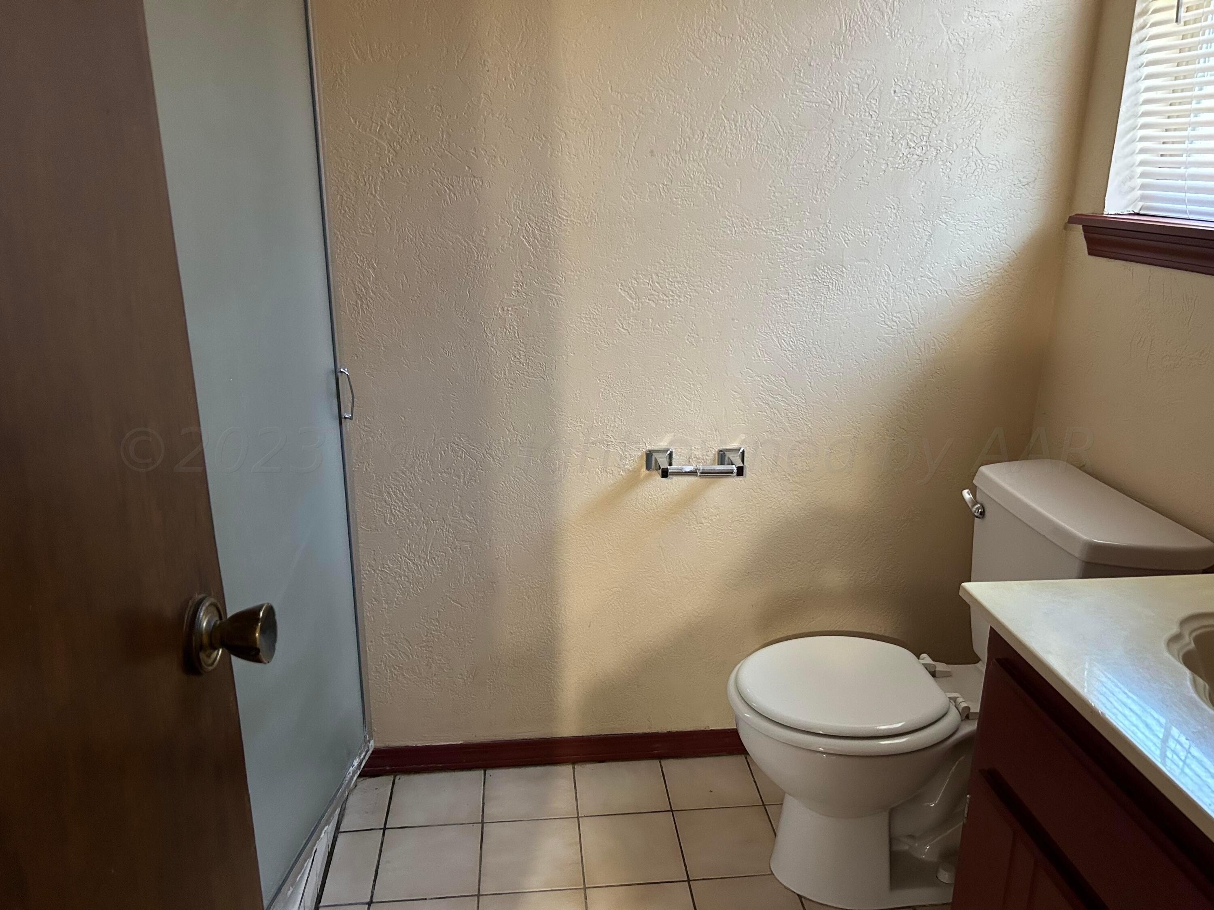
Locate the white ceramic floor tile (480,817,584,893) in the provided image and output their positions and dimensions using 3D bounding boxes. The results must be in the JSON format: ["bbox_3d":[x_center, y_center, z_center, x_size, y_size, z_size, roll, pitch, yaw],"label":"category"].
[{"bbox_3d":[-0.153,0.812,1.849,0.199,0.009,0.199,-1,18,-5],"label":"white ceramic floor tile"}]

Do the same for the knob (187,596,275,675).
[{"bbox_3d":[-0.328,0.157,0.801,0.060,0.065,0.065,0,17,-2],"label":"knob"}]

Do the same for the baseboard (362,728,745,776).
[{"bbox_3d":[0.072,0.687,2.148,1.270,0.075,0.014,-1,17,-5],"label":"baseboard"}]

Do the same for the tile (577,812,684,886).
[{"bbox_3d":[0.049,0.807,1.867,0.199,0.009,0.199,-1,18,-5],"label":"tile"}]

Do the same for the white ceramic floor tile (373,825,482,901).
[{"bbox_3d":[-0.356,0.818,1.830,0.199,0.009,0.199,-1,18,-5],"label":"white ceramic floor tile"}]

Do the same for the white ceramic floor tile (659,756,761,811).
[{"bbox_3d":[0.236,0.752,2.084,0.200,0.010,0.179,-1,17,-5],"label":"white ceramic floor tile"}]

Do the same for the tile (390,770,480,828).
[{"bbox_3d":[-0.374,0.760,2.010,0.199,0.009,0.175,-1,18,-5],"label":"tile"}]

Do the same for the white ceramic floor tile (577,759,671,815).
[{"bbox_3d":[0.031,0.749,2.047,0.199,0.009,0.175,-1,18,-5],"label":"white ceramic floor tile"}]

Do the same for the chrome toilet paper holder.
[{"bbox_3d":[0.194,0.020,1.920,0.210,0.051,0.080,-2,18,-5],"label":"chrome toilet paper holder"}]

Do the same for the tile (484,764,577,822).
[{"bbox_3d":[-0.172,0.762,2.046,0.200,0.010,0.179,-1,17,-5],"label":"tile"}]

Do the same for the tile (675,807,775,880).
[{"bbox_3d":[0.251,0.802,1.886,0.199,0.009,0.199,-1,18,-5],"label":"tile"}]

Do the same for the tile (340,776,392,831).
[{"bbox_3d":[-0.525,0.771,2.014,0.090,0.010,0.179,-1,17,-5],"label":"tile"}]

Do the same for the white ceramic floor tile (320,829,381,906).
[{"bbox_3d":[-0.507,0.828,1.829,0.090,0.010,0.200,-1,17,-5],"label":"white ceramic floor tile"}]

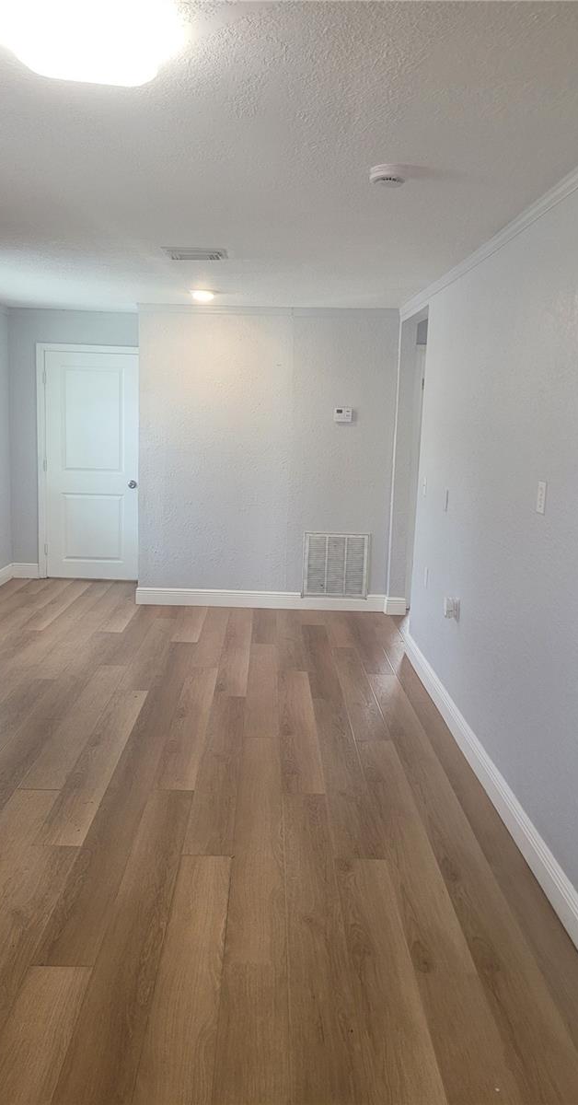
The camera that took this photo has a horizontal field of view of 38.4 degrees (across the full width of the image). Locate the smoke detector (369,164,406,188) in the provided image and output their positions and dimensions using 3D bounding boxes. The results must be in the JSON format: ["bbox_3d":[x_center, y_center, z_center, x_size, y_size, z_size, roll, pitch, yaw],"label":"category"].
[{"bbox_3d":[0.343,-1.306,2.884,0.128,0.045,0.128,2,9,-1],"label":"smoke detector"}]

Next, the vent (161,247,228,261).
[{"bbox_3d":[-0.499,-1.602,4.480,0.340,0.025,0.275,2,9,-1],"label":"vent"}]

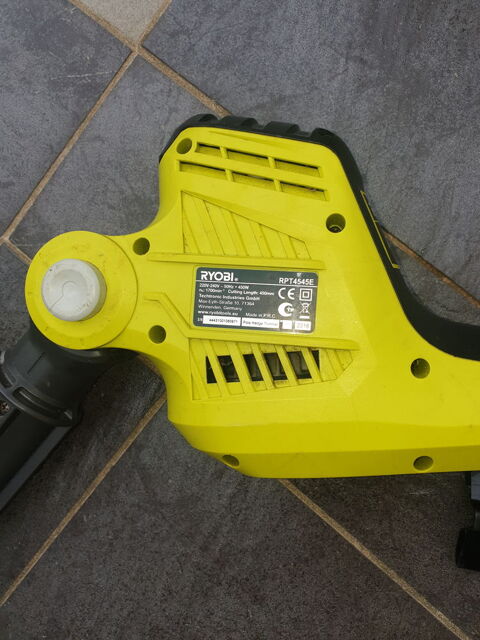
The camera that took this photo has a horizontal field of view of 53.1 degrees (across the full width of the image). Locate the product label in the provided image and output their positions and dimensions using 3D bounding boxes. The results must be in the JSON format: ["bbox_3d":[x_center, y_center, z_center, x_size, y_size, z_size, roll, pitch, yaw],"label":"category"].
[{"bbox_3d":[0.008,-0.010,0.240,0.061,0.001,0.030,3,91,7],"label":"product label"}]

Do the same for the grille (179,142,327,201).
[{"bbox_3d":[0.007,-0.075,0.242,0.078,0.006,0.018,12,92,6],"label":"grille"}]

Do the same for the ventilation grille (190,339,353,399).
[{"bbox_3d":[0.014,0.028,0.242,0.083,0.006,0.032,3,91,7],"label":"ventilation grille"}]

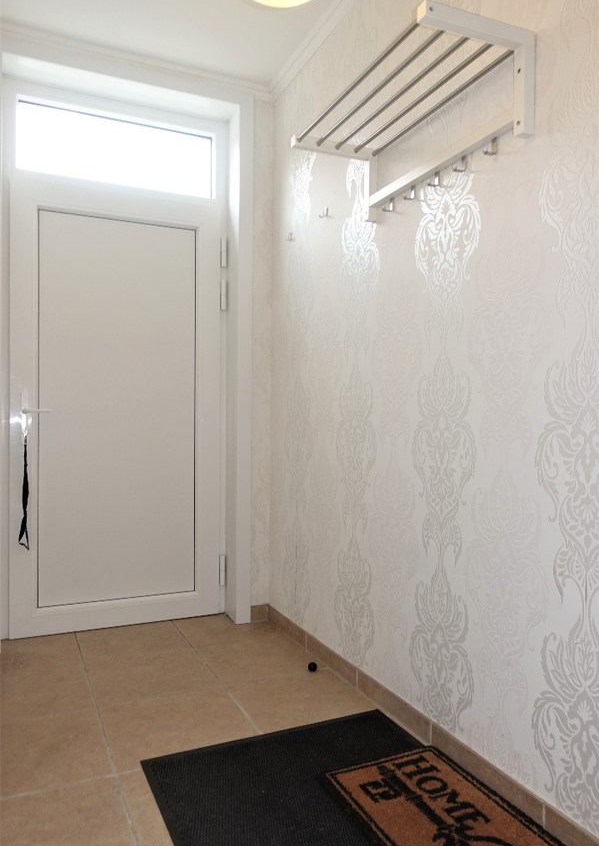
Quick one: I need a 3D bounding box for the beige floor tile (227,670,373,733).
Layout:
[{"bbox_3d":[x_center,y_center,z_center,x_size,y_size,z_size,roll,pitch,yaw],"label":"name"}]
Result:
[{"bbox_3d":[0.013,1.014,2.185,0.447,0.010,0.429,0,0,-24],"label":"beige floor tile"}]

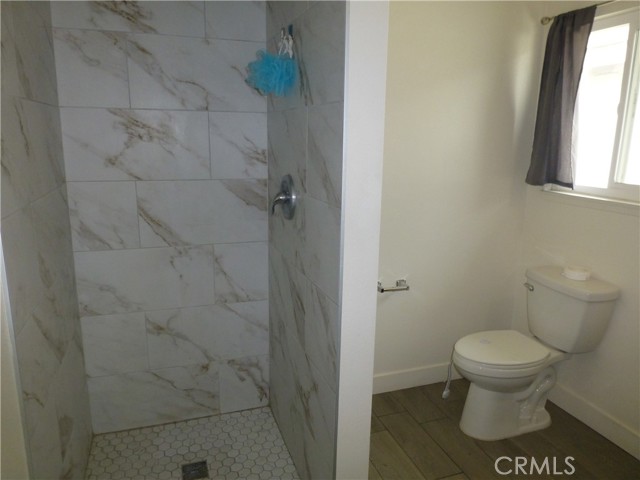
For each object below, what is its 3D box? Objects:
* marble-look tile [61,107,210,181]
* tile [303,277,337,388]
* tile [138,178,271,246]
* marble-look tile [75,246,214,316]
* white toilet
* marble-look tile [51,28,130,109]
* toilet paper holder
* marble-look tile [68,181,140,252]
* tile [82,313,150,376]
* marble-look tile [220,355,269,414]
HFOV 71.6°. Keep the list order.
[{"bbox_3d":[-0.795,-0.417,1.965,0.597,0.305,0.012,-3,12,-18],"label":"marble-look tile"},{"bbox_3d":[0.003,0.319,1.570,0.010,0.305,0.335,-3,13,-19],"label":"tile"},{"bbox_3d":[-0.541,-0.129,2.115,0.597,0.305,0.010,-3,13,-19],"label":"tile"},{"bbox_3d":[-0.802,0.186,2.089,0.598,0.305,0.012,-3,12,-18],"label":"marble-look tile"},{"bbox_3d":[0.993,0.591,2.187,0.735,0.765,0.430,-4,12,-21],"label":"white toilet"},{"bbox_3d":[-0.940,-0.705,1.835,0.270,0.305,0.010,-3,13,-19],"label":"marble-look tile"},{"bbox_3d":[0.397,0.258,2.417,0.200,0.050,0.075,-3,13,-19],"label":"toilet paper holder"},{"bbox_3d":[-0.955,-0.107,1.977,0.268,0.305,0.012,-3,12,-18],"label":"marble-look tile"},{"bbox_3d":[-0.963,0.496,2.101,0.266,0.305,0.012,-3,12,-18],"label":"tile"},{"bbox_3d":[-0.395,0.763,2.345,0.264,0.296,0.012,-3,12,-18],"label":"marble-look tile"}]

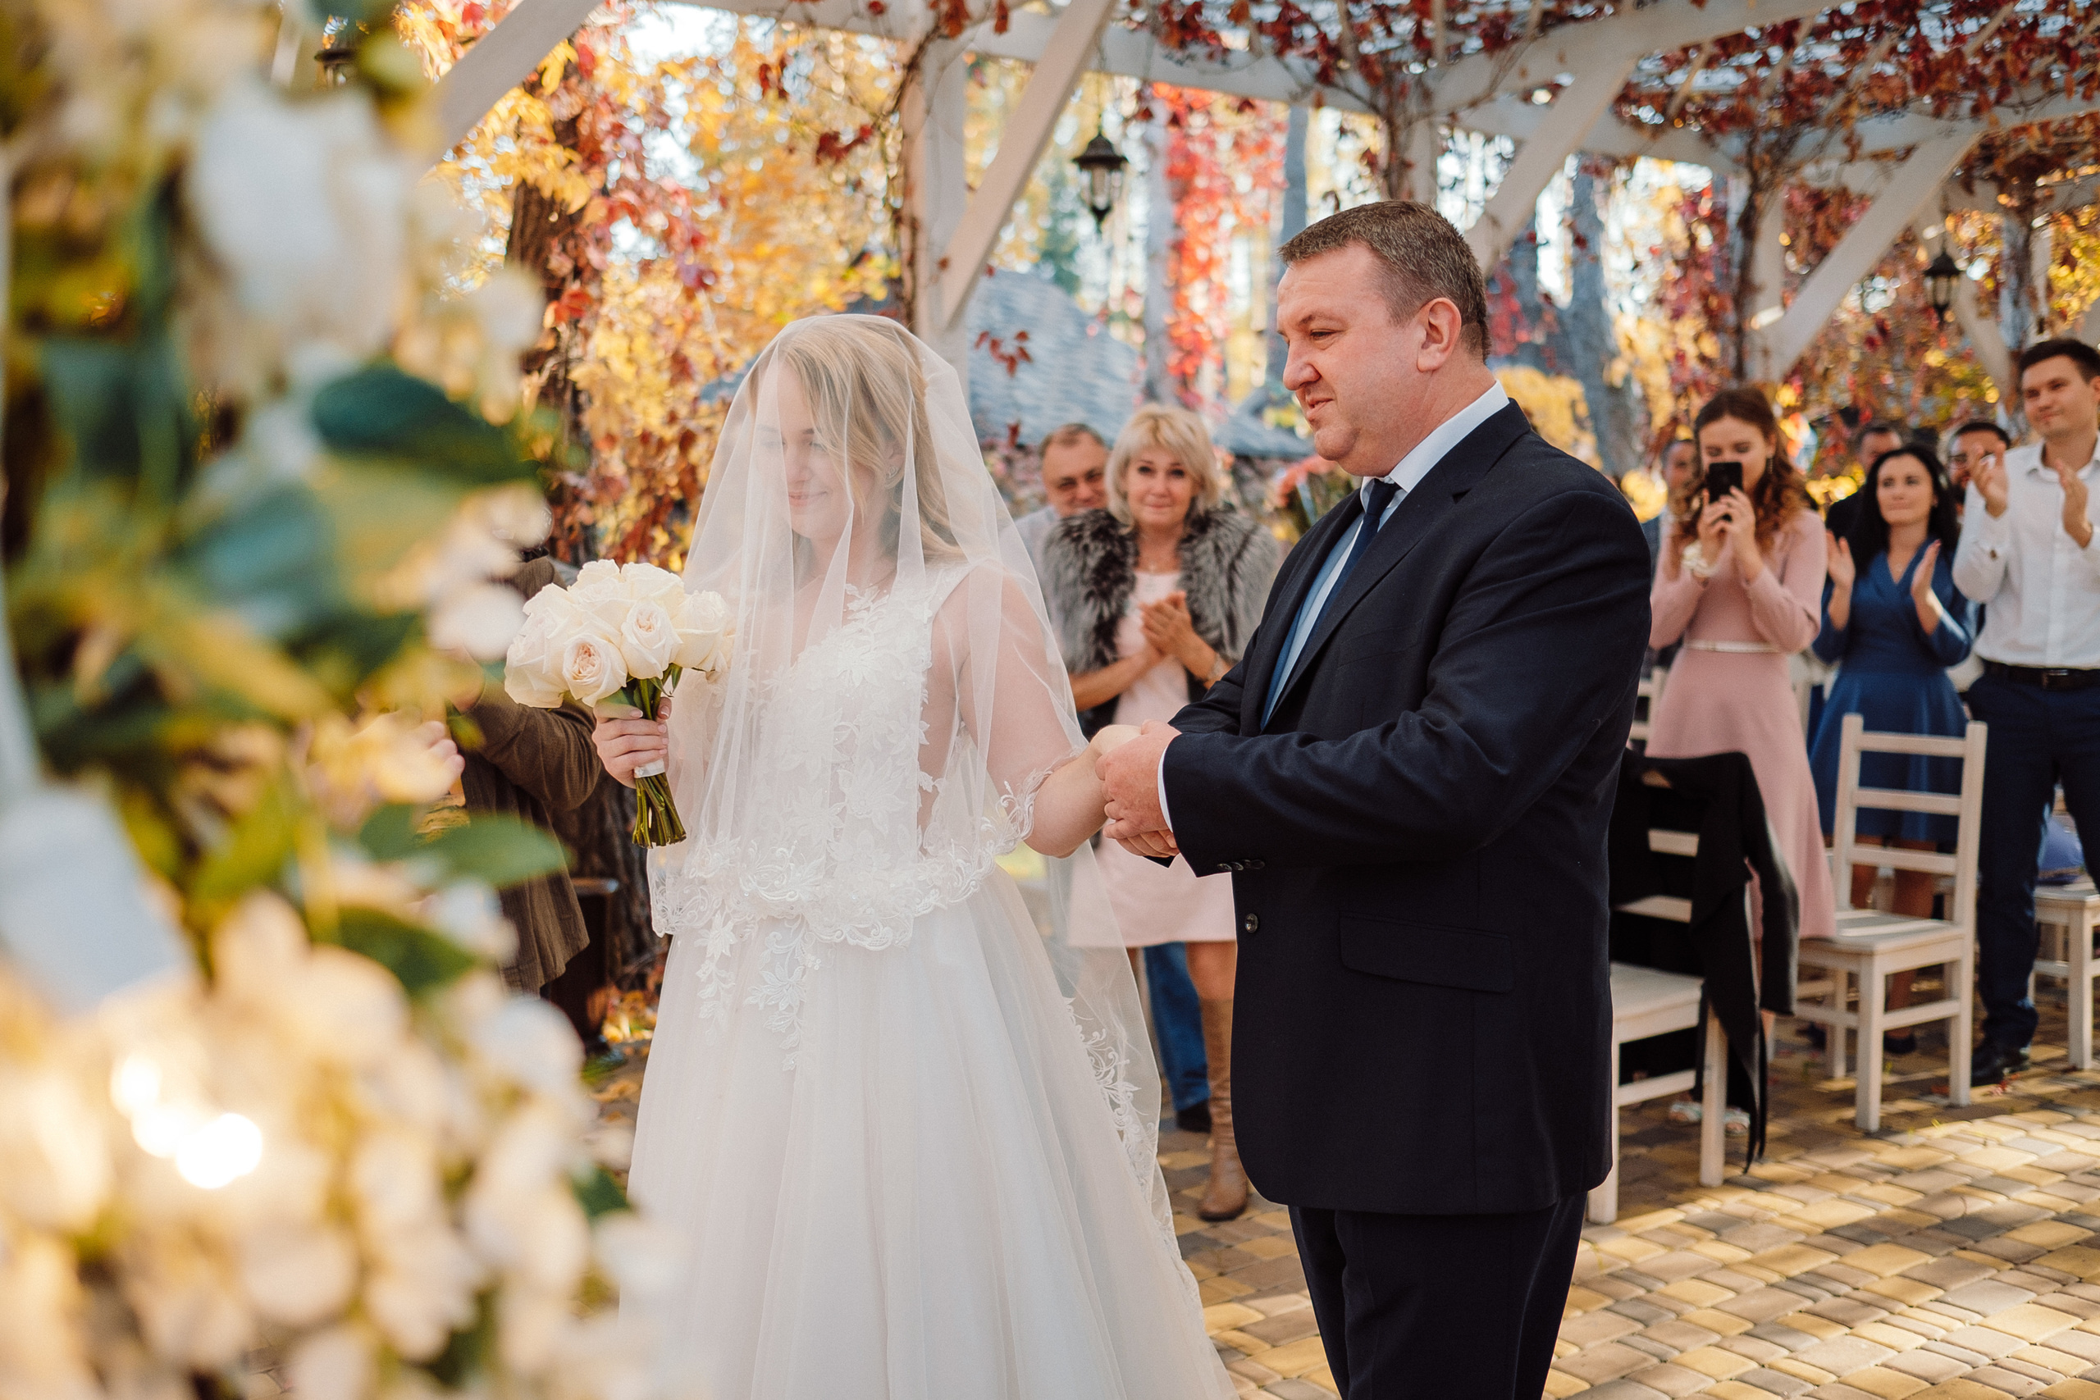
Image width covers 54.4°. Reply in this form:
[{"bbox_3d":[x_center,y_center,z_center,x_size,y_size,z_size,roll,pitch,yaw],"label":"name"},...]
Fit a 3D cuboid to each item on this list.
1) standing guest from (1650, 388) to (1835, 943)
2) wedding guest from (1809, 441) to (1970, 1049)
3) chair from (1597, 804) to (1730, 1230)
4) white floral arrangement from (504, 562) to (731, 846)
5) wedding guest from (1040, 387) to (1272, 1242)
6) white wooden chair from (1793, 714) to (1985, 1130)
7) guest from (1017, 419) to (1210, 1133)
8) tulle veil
[{"bbox_3d":[1.643,0.142,4.897,0.485,1.752,0.426,1,4,21],"label":"standing guest"},{"bbox_3d":[2.339,0.127,5.680,0.465,1.663,0.396,1,4,25],"label":"wedding guest"},{"bbox_3d":[1.203,0.583,4.444,0.475,0.941,0.383,-4,5,-37],"label":"chair"},{"bbox_3d":[-0.439,0.006,2.090,0.230,0.285,0.225,-5,8,30],"label":"white floral arrangement"},{"bbox_3d":[0.233,0.230,4.298,0.505,1.683,0.396,0,4,5],"label":"wedding guest"},{"bbox_3d":[2.017,0.533,5.076,0.475,0.941,0.383,-3,5,-35],"label":"white wooden chair"},{"bbox_3d":[0.109,0.179,4.923,0.515,1.703,0.356,-1,4,0],"label":"guest"},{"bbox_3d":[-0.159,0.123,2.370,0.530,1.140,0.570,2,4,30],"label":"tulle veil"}]

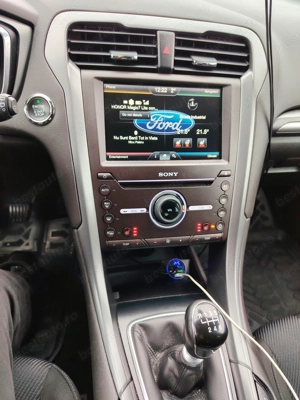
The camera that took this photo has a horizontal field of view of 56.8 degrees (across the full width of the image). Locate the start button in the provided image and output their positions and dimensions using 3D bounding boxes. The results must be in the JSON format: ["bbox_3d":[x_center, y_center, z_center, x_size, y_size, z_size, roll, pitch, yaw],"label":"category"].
[{"bbox_3d":[-0.144,-0.118,0.364,0.037,0.038,0.013,-9,16,-14],"label":"start button"}]

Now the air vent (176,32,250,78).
[{"bbox_3d":[0.086,-0.201,0.396,0.110,0.052,0.027,-2,11,-12],"label":"air vent"}]

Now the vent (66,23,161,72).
[{"bbox_3d":[-0.048,-0.198,0.368,0.117,0.054,0.027,-2,11,-12],"label":"vent"}]

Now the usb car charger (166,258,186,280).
[{"bbox_3d":[0.041,0.118,0.485,0.033,0.036,0.033,-2,86,-12],"label":"usb car charger"}]

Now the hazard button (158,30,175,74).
[{"bbox_3d":[0.021,-0.200,0.379,0.021,0.051,0.015,-2,11,-12],"label":"hazard button"}]

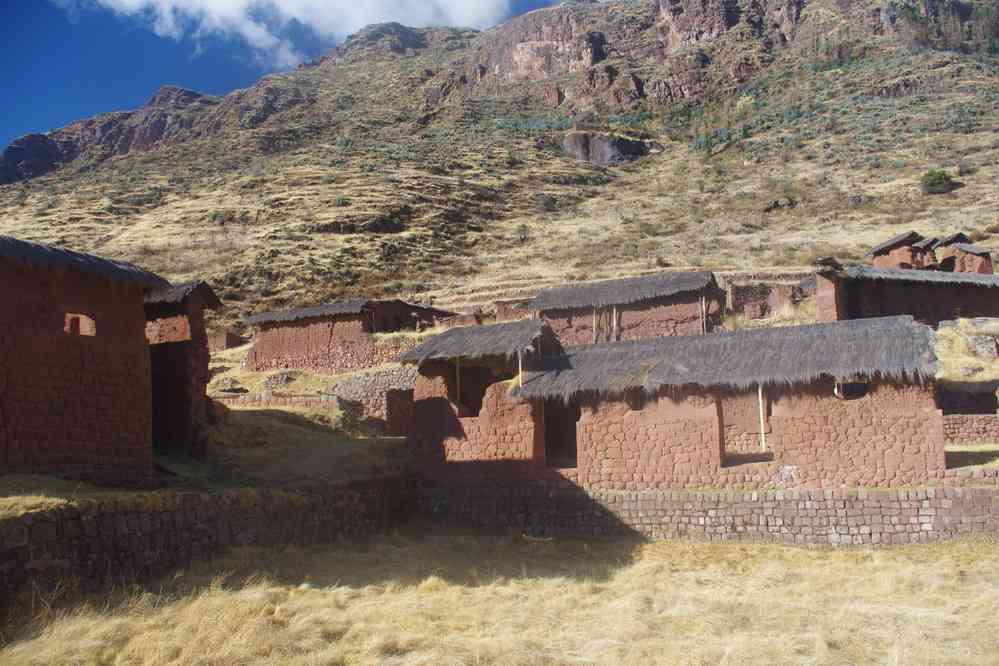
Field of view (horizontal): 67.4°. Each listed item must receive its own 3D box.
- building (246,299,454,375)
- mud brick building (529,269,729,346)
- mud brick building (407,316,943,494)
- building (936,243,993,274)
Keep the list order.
[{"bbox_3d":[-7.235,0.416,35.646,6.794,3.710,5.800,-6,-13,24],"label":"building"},{"bbox_3d":[6.638,-0.746,37.997,9.631,3.984,4.600,-5,-13,22],"label":"mud brick building"},{"bbox_3d":[4.743,1.997,23.267,15.243,5.531,4.714,-6,-13,24],"label":"mud brick building"},{"bbox_3d":[47.894,-7.451,77.000,4.600,3.700,3.600,-12,-17,44],"label":"building"}]

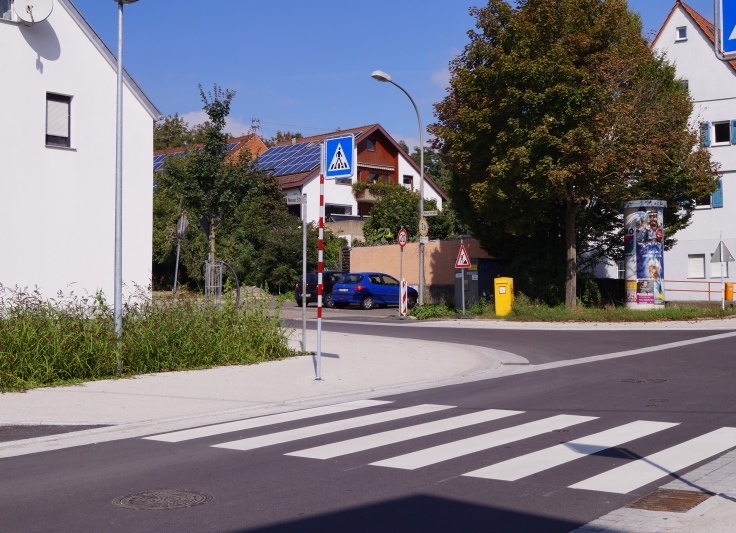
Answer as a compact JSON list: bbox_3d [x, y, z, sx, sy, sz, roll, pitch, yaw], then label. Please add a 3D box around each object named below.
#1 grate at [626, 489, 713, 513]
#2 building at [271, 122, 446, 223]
[{"bbox_3d":[2.360,1.827,9.020,0.480,0.050,0.780,0,0,33],"label":"grate"},{"bbox_3d":[-3.100,-5.450,81.900,11.600,7.900,13.500,0,0,-32],"label":"building"}]

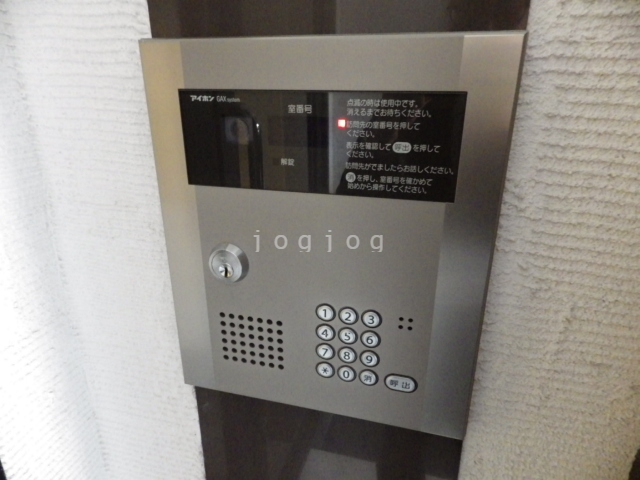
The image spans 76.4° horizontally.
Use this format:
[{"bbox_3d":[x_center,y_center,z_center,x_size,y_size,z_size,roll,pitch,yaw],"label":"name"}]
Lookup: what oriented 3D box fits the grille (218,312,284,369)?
[{"bbox_3d":[-0.062,0.092,0.372,0.061,0.052,0.005,6,21,14],"label":"grille"}]

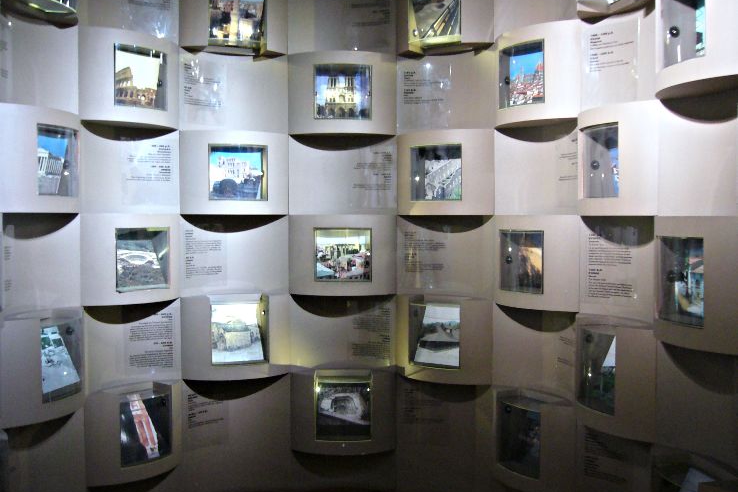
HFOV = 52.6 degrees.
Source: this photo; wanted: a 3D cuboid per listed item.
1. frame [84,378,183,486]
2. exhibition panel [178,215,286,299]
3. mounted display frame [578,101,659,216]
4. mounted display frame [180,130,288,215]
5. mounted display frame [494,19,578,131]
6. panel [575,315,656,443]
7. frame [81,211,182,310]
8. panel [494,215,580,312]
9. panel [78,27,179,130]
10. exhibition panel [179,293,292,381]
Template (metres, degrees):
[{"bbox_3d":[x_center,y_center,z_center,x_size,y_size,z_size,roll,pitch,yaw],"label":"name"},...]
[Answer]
[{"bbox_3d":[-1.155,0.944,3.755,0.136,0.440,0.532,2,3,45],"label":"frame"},{"bbox_3d":[-0.737,0.050,4.087,0.587,0.440,0.110,-1,3,-22],"label":"exhibition panel"},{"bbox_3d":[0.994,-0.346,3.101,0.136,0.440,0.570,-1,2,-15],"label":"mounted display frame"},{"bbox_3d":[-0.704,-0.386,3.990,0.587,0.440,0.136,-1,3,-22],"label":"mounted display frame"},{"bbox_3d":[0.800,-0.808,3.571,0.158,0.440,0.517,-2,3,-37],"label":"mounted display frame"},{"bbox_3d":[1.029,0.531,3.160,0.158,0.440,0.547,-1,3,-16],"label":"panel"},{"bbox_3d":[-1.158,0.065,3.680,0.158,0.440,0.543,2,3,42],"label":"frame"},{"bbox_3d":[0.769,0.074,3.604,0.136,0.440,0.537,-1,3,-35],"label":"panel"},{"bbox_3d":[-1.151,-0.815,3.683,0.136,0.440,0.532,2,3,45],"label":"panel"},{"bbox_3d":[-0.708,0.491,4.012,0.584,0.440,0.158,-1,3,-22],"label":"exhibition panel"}]

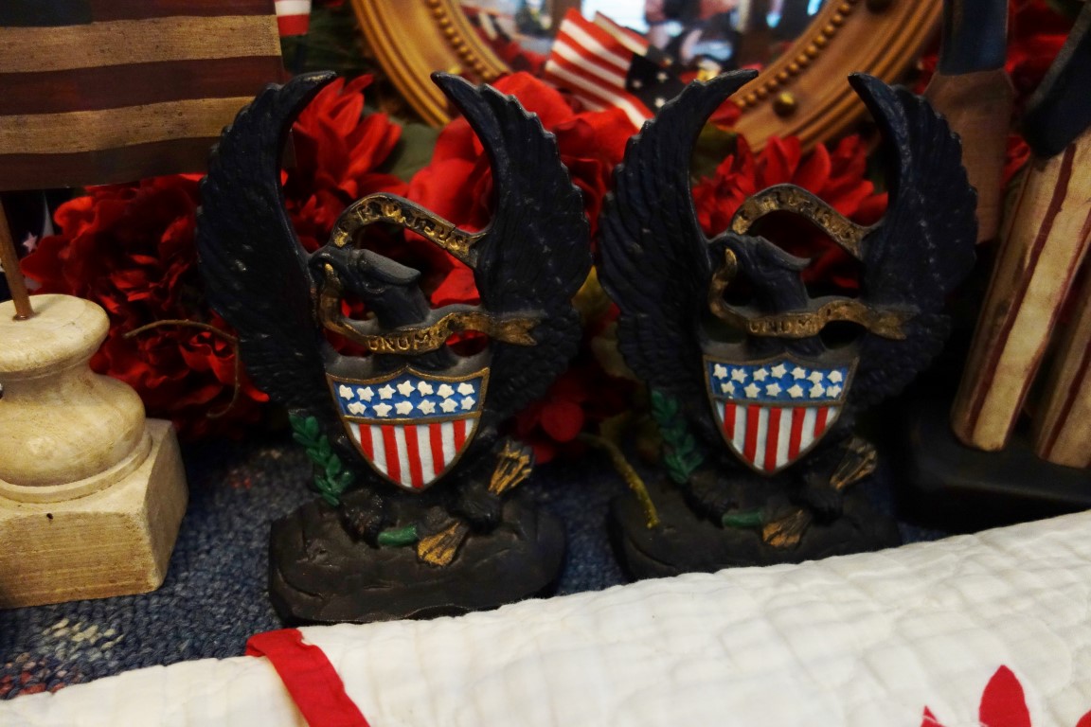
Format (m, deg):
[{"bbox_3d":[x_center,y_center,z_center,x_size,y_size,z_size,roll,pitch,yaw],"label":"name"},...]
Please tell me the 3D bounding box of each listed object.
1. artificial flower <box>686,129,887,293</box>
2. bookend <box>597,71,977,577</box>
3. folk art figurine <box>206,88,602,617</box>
[{"bbox_3d":[0.108,-0.065,0.375,0.094,0.083,0.070,4,26,7],"label":"artificial flower"},{"bbox_3d":[0.085,-0.004,0.306,0.132,0.189,0.054,0,26,-1],"label":"bookend"},{"bbox_3d":[-0.048,0.001,0.295,0.132,0.189,0.054,-4,26,-8],"label":"folk art figurine"}]

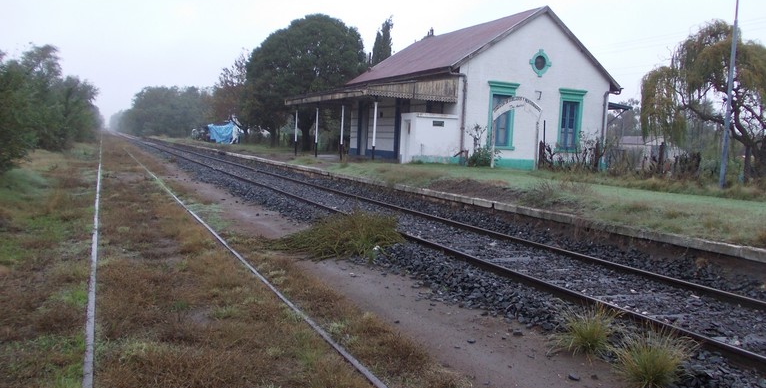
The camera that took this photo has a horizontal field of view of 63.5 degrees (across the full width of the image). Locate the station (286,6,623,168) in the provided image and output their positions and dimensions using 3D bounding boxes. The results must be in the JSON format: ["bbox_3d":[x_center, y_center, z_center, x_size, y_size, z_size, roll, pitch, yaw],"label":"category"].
[{"bbox_3d":[3.096,-5.668,34.468,14.200,7.650,13.400,1,5,-24],"label":"station"}]

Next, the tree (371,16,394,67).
[{"bbox_3d":[-0.370,-11.274,63.565,2.800,13.830,2.800,1,5,-24],"label":"tree"}]

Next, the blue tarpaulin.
[{"bbox_3d":[-15.741,-5.928,60.000,2.700,2.100,1.100,2,5,-5],"label":"blue tarpaulin"}]

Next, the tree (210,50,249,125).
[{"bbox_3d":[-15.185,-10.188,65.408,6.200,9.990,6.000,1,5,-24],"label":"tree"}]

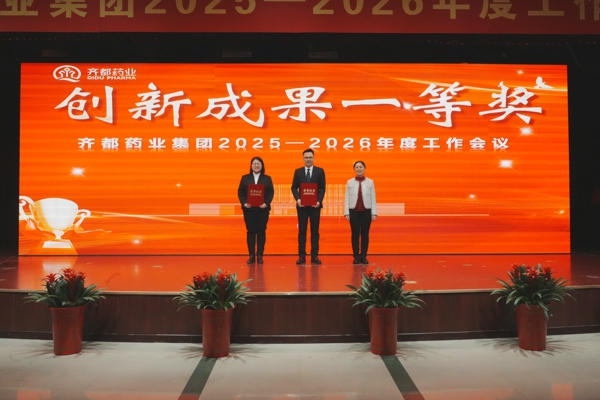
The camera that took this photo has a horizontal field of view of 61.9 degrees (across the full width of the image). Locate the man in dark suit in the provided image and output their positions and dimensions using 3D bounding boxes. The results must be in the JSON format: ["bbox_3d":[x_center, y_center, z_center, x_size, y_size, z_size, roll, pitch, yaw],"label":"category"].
[{"bbox_3d":[0.134,0.097,7.650,0.530,1.760,0.360,0,0,-1],"label":"man in dark suit"}]

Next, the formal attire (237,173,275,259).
[{"bbox_3d":[-0.668,0.240,7.680,0.550,1.310,0.330,0,0,-2],"label":"formal attire"}]

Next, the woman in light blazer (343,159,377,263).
[{"bbox_3d":[0.940,0.192,7.680,0.510,1.567,0.290,0,0,-1],"label":"woman in light blazer"}]

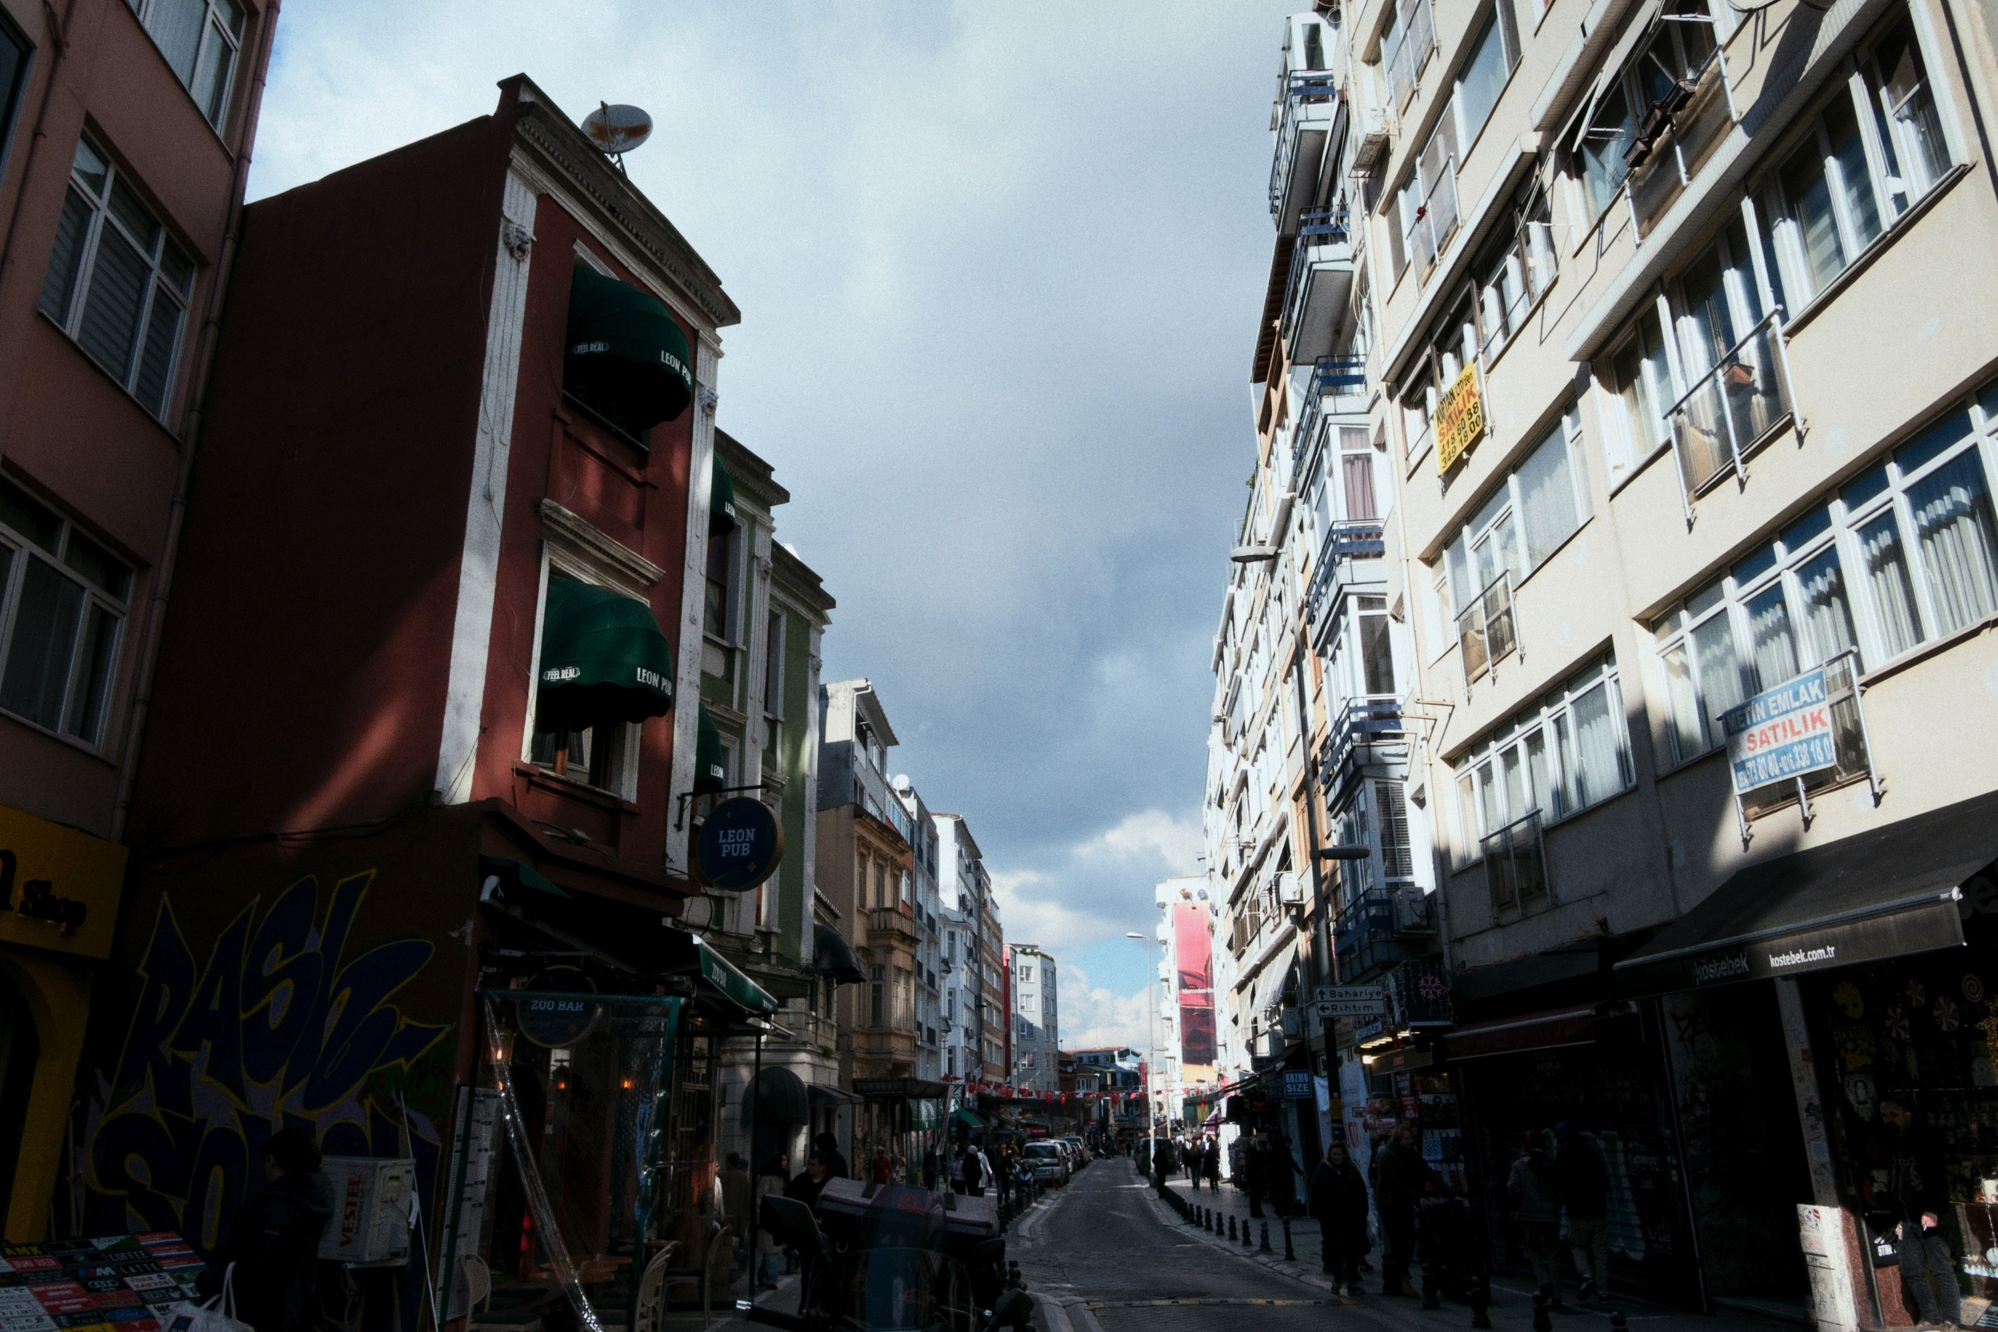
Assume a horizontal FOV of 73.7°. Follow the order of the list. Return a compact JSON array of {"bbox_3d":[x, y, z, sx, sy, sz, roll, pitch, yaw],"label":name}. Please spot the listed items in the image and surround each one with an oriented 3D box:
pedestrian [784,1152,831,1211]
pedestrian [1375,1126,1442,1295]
[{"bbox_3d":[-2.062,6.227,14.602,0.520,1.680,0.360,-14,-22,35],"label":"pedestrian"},{"bbox_3d":[4.403,5.850,14.339,0.550,1.730,0.620,15,-24,-39],"label":"pedestrian"}]

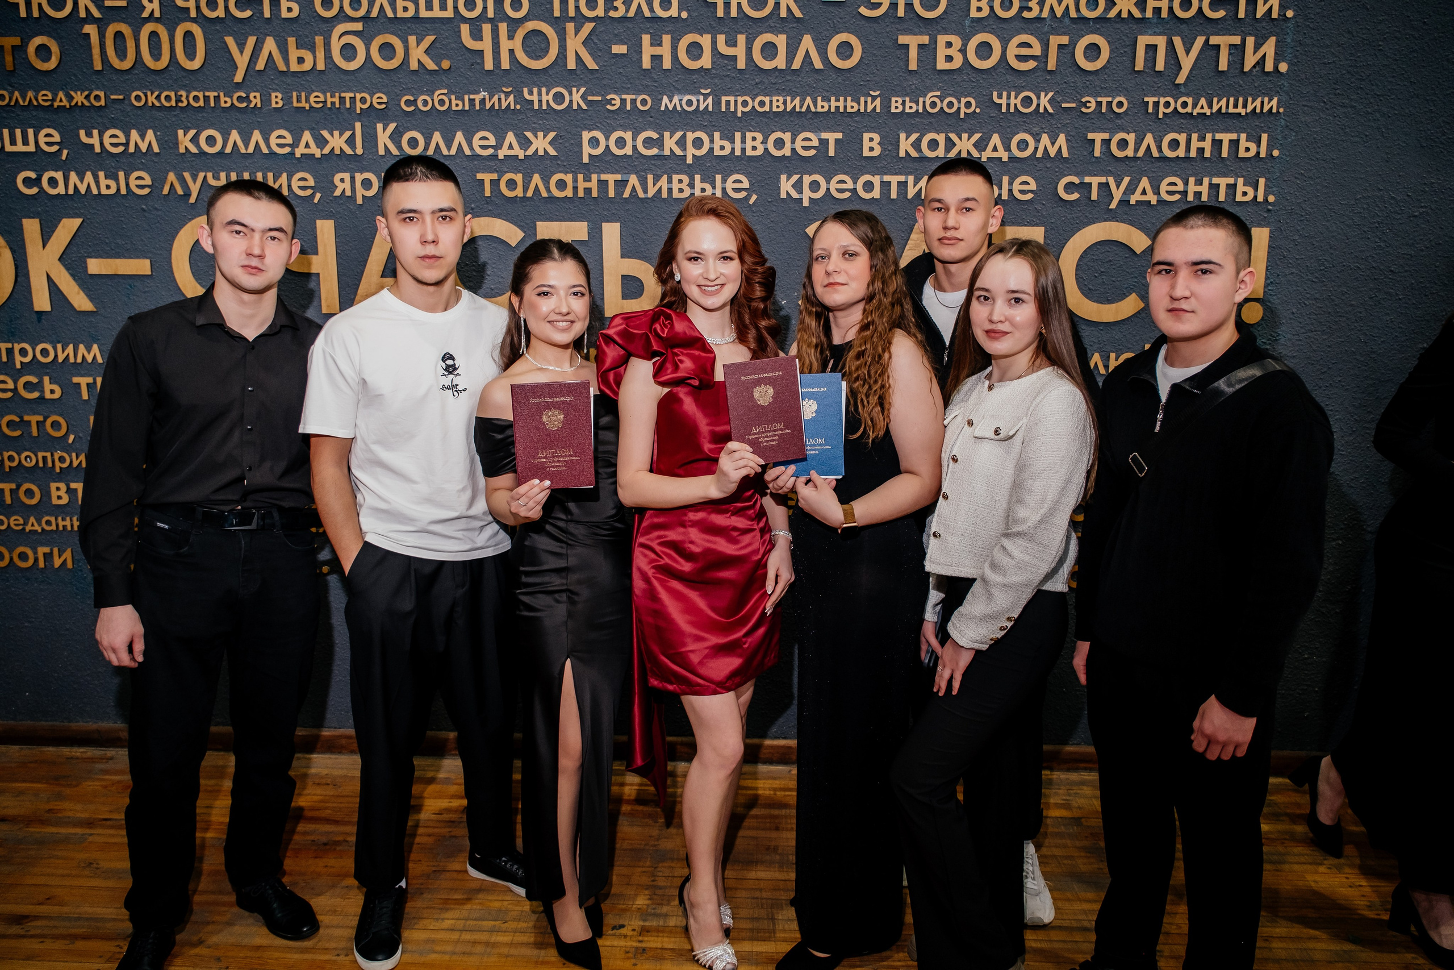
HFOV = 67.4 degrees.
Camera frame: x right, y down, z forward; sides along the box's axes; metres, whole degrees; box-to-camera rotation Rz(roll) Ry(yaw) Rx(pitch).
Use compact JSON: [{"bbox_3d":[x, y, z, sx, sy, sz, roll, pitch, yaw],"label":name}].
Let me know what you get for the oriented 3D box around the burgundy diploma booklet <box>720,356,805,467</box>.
[{"bbox_3d":[0.079,-0.150,2.235,0.152,0.212,0.012,-6,2,0],"label":"burgundy diploma booklet"}]

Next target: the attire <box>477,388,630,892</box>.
[{"bbox_3d":[-0.370,0.373,2.456,0.360,1.185,0.270,0,11,-3],"label":"attire"}]

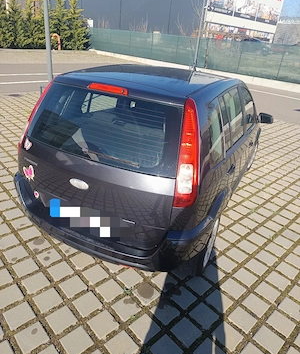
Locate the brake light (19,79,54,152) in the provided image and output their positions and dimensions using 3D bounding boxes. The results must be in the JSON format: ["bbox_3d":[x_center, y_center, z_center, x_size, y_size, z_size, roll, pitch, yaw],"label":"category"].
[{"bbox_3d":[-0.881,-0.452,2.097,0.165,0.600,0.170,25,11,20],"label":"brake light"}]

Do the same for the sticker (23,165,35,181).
[{"bbox_3d":[-0.943,-0.030,2.159,0.105,0.125,0.010,21,22,28],"label":"sticker"}]

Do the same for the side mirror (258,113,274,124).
[{"bbox_3d":[1.367,-0.675,3.259,0.175,0.120,0.110,17,28,21],"label":"side mirror"}]

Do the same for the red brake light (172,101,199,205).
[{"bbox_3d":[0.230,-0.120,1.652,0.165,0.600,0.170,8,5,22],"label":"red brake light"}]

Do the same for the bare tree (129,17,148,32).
[{"bbox_3d":[-1.386,-15.440,30.261,2.122,3.798,2.122,3,27,-4],"label":"bare tree"}]

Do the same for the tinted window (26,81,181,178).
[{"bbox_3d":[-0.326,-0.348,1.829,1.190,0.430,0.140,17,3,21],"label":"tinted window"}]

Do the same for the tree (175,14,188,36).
[{"bbox_3d":[2.843,-13.892,27.569,1.441,4.180,1.441,7,26,2],"label":"tree"}]

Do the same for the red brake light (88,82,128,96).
[{"bbox_3d":[-0.267,-0.572,1.808,0.300,0.045,0.050,17,18,21],"label":"red brake light"}]

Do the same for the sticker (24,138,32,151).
[{"bbox_3d":[-0.910,-0.238,2.079,0.080,0.100,0.010,21,12,28],"label":"sticker"}]

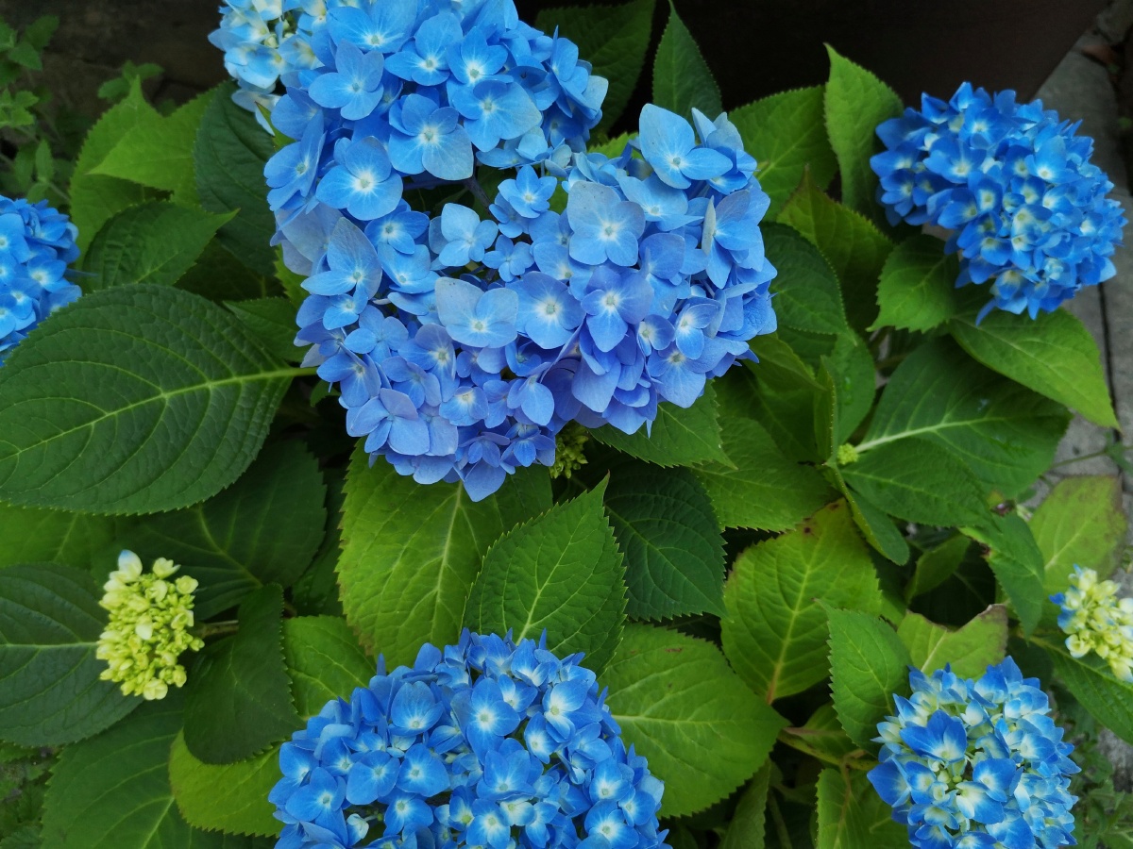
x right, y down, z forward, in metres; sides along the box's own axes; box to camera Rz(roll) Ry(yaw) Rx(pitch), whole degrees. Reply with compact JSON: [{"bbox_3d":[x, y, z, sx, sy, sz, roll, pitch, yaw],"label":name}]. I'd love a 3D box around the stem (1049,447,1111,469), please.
[{"bbox_3d":[0.500,0.033,0.860,0.065,0.004,0.004,-16,79,0],"label":"stem"}]

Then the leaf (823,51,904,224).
[{"bbox_3d":[0.184,-0.182,0.551,0.051,0.035,0.143,2,66,-12],"label":"leaf"}]

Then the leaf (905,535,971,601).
[{"bbox_3d":[0.237,0.091,0.560,0.064,0.020,0.030,-39,80,-16],"label":"leaf"}]

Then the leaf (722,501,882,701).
[{"bbox_3d":[0.155,0.117,0.580,0.102,0.028,0.145,22,69,12],"label":"leaf"}]

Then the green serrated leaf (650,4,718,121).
[{"bbox_3d":[0.074,-0.213,0.541,0.048,0.025,0.122,0,66,-6],"label":"green serrated leaf"}]

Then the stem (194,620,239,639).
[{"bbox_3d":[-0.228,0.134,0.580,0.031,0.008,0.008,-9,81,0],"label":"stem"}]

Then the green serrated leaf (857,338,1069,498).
[{"bbox_3d":[0.239,0.002,0.530,0.140,0.030,0.096,-8,74,-8],"label":"green serrated leaf"}]

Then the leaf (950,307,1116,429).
[{"bbox_3d":[0.328,-0.041,0.620,0.077,0.028,0.131,-33,62,-29],"label":"leaf"}]

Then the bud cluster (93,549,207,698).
[{"bbox_3d":[-0.202,0.097,0.430,0.048,0.045,0.068,-5,77,17],"label":"bud cluster"}]

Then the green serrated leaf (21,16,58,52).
[{"bbox_3d":[-0.578,-0.430,0.970,0.028,0.010,0.054,19,60,5],"label":"green serrated leaf"}]

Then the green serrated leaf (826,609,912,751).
[{"bbox_3d":[0.180,0.151,0.530,0.063,0.022,0.089,-32,63,16],"label":"green serrated leaf"}]

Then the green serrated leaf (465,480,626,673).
[{"bbox_3d":[-0.004,0.079,0.455,0.075,0.025,0.114,25,80,5],"label":"green serrated leaf"}]

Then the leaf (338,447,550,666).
[{"bbox_3d":[-0.073,0.081,0.530,0.128,0.030,0.159,7,79,8],"label":"leaf"}]

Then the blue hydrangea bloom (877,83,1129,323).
[{"bbox_3d":[0.242,-0.125,0.495,0.132,0.100,0.122,5,59,-10],"label":"blue hydrangea bloom"}]

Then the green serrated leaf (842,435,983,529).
[{"bbox_3d":[0.236,0.039,0.600,0.104,0.022,0.070,21,53,9],"label":"green serrated leaf"}]

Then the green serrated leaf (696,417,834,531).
[{"bbox_3d":[0.106,0.030,0.500,0.102,0.022,0.067,12,72,1],"label":"green serrated leaf"}]

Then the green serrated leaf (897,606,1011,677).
[{"bbox_3d":[0.253,0.145,0.580,0.077,0.020,0.067,38,68,10],"label":"green serrated leaf"}]

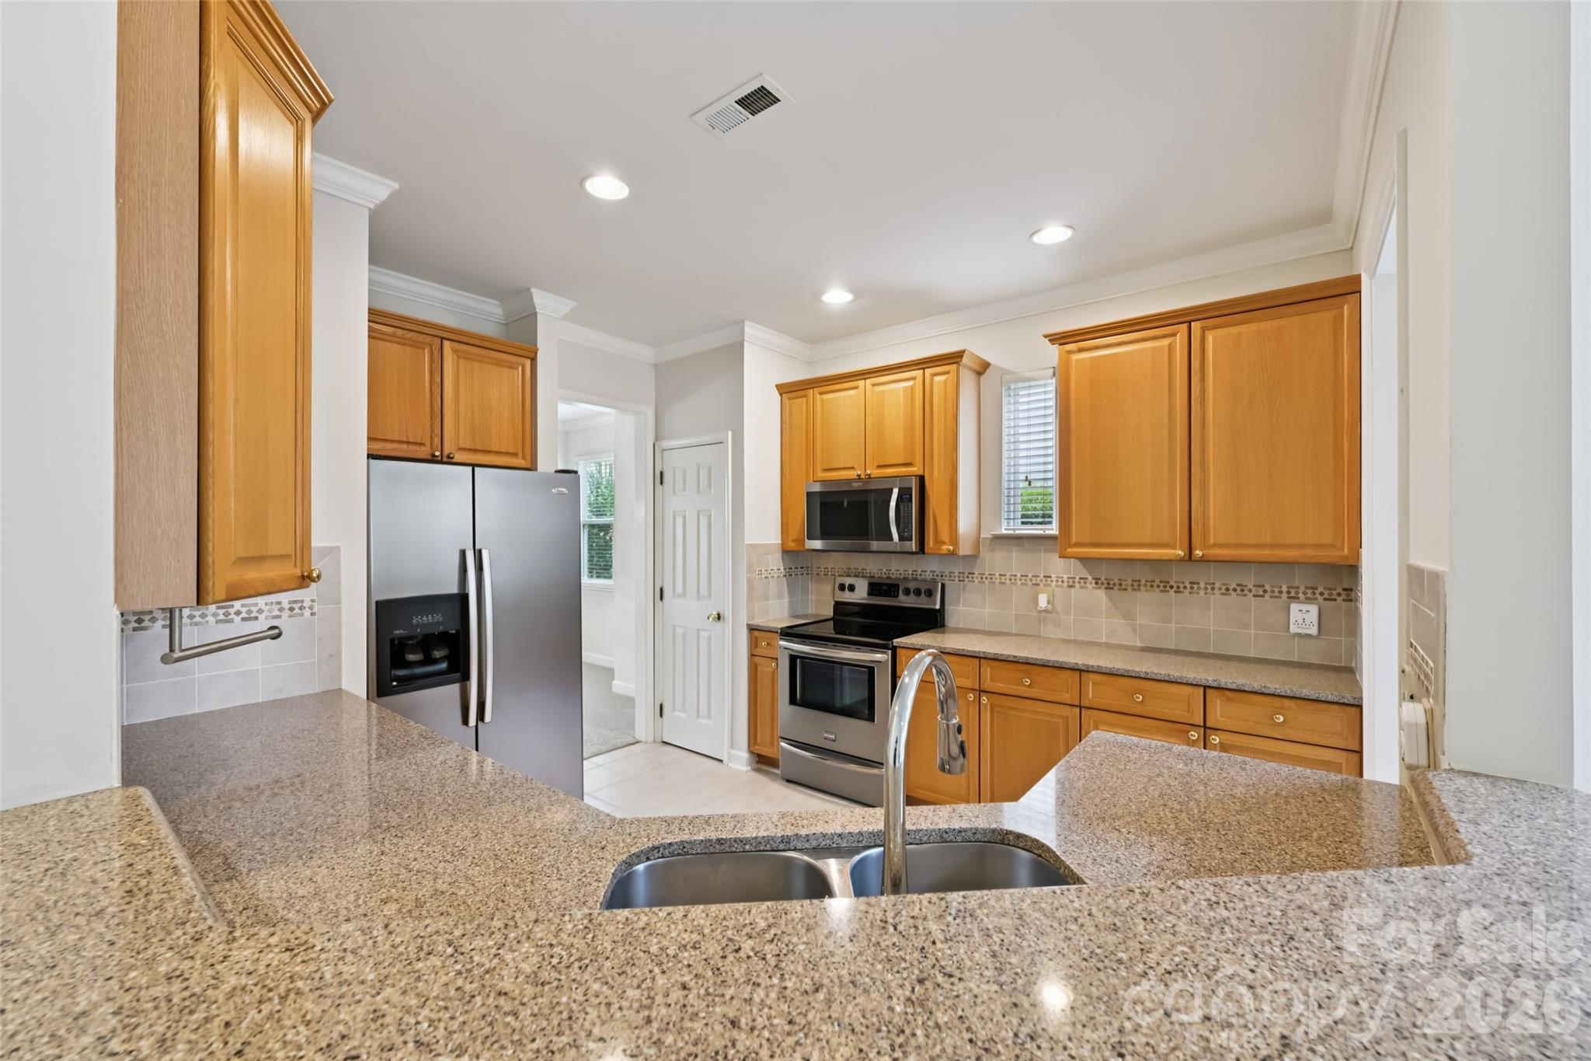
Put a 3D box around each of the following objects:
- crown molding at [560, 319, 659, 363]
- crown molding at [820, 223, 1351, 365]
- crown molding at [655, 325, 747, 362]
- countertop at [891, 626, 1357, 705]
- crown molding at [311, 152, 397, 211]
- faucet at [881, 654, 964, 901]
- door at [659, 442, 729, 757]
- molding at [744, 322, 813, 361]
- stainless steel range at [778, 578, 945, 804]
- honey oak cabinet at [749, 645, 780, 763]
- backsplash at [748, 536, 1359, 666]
[{"bbox_3d":[-1.230,-1.222,4.001,0.081,0.093,0.887,0,0,38],"label":"crown molding"},{"bbox_3d":[1.204,-1.238,3.472,2.855,0.097,0.075,0,0,39],"label":"crown molding"},{"bbox_3d":[-0.654,-1.233,4.093,0.955,0.098,0.075,0,0,39],"label":"crown molding"},{"bbox_3d":[1.422,0.591,2.902,1.820,0.035,0.633,0,0,38],"label":"countertop"},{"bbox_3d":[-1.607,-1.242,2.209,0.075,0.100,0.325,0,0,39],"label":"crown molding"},{"bbox_3d":[0.162,0.358,0.790,0.065,0.415,0.247,0,0,31],"label":"faucet"},{"bbox_3d":[-0.691,0.457,4.178,0.600,2.042,0.045,0,0,39],"label":"door"},{"bbox_3d":[-0.091,-1.223,4.047,0.080,0.093,0.708,0,0,38],"label":"molding"},{"bbox_3d":[0.388,0.902,3.660,0.756,1.177,0.683,0,0,38],"label":"stainless steel range"},{"bbox_3d":[0.006,1.054,4.062,0.235,0.870,0.635,0,0,39],"label":"honey oak cabinet"},{"bbox_3d":[1.014,0.309,3.206,2.838,0.530,0.658,0,0,38],"label":"backsplash"}]

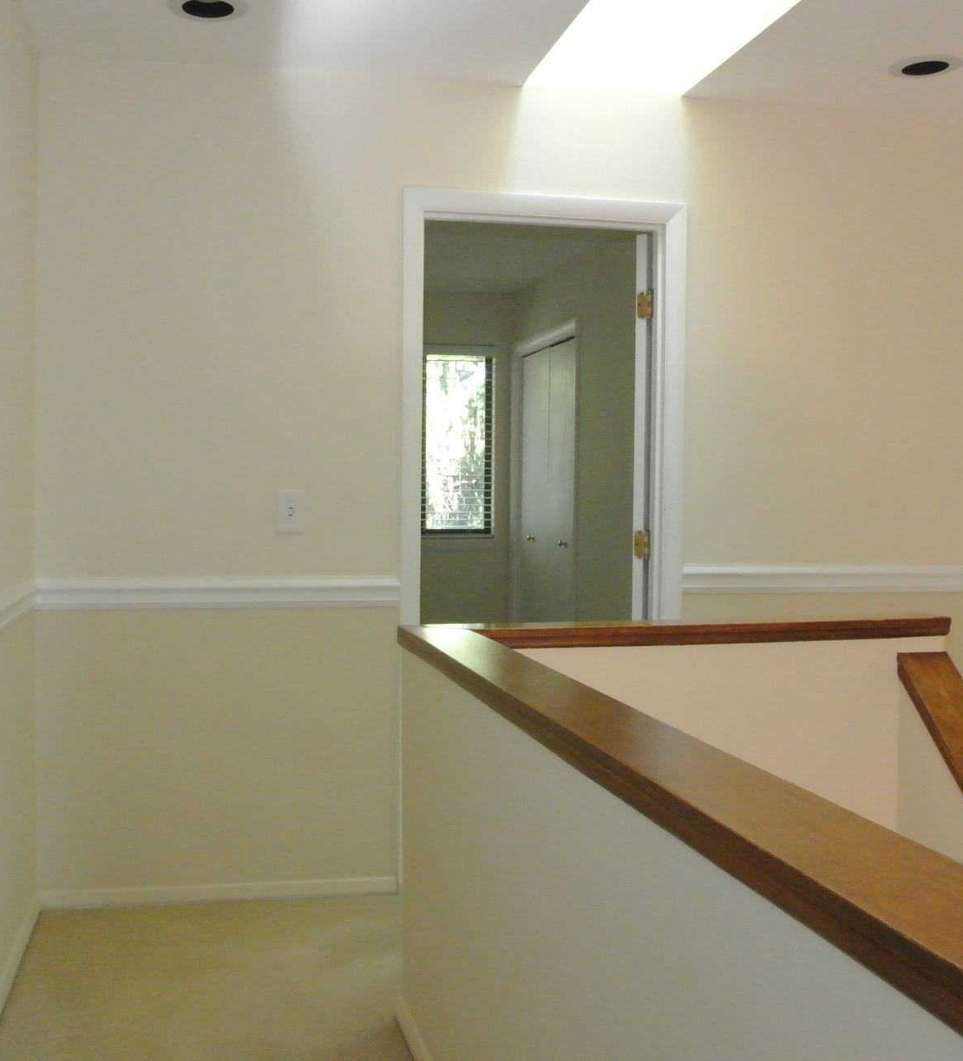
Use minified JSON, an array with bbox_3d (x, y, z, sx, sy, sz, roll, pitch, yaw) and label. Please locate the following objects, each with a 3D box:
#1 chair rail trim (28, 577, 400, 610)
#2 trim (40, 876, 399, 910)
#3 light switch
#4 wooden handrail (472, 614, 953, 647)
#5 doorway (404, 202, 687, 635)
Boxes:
[{"bbox_3d":[-0.750,0.181,3.457,1.039,0.095,0.027,0,2,-10],"label":"chair rail trim"},{"bbox_3d":[-0.755,1.067,3.491,1.019,0.052,0.015,0,2,-10],"label":"trim"},{"bbox_3d":[-0.557,-0.055,3.491,0.076,0.122,0.012,0,2,-10],"label":"light switch"},{"bbox_3d":[0.553,0.243,2.915,1.317,0.044,0.123,0,2,-17],"label":"wooden handrail"},{"bbox_3d":[0.183,0.040,3.687,0.880,2.110,0.131,0,2,-10],"label":"doorway"}]

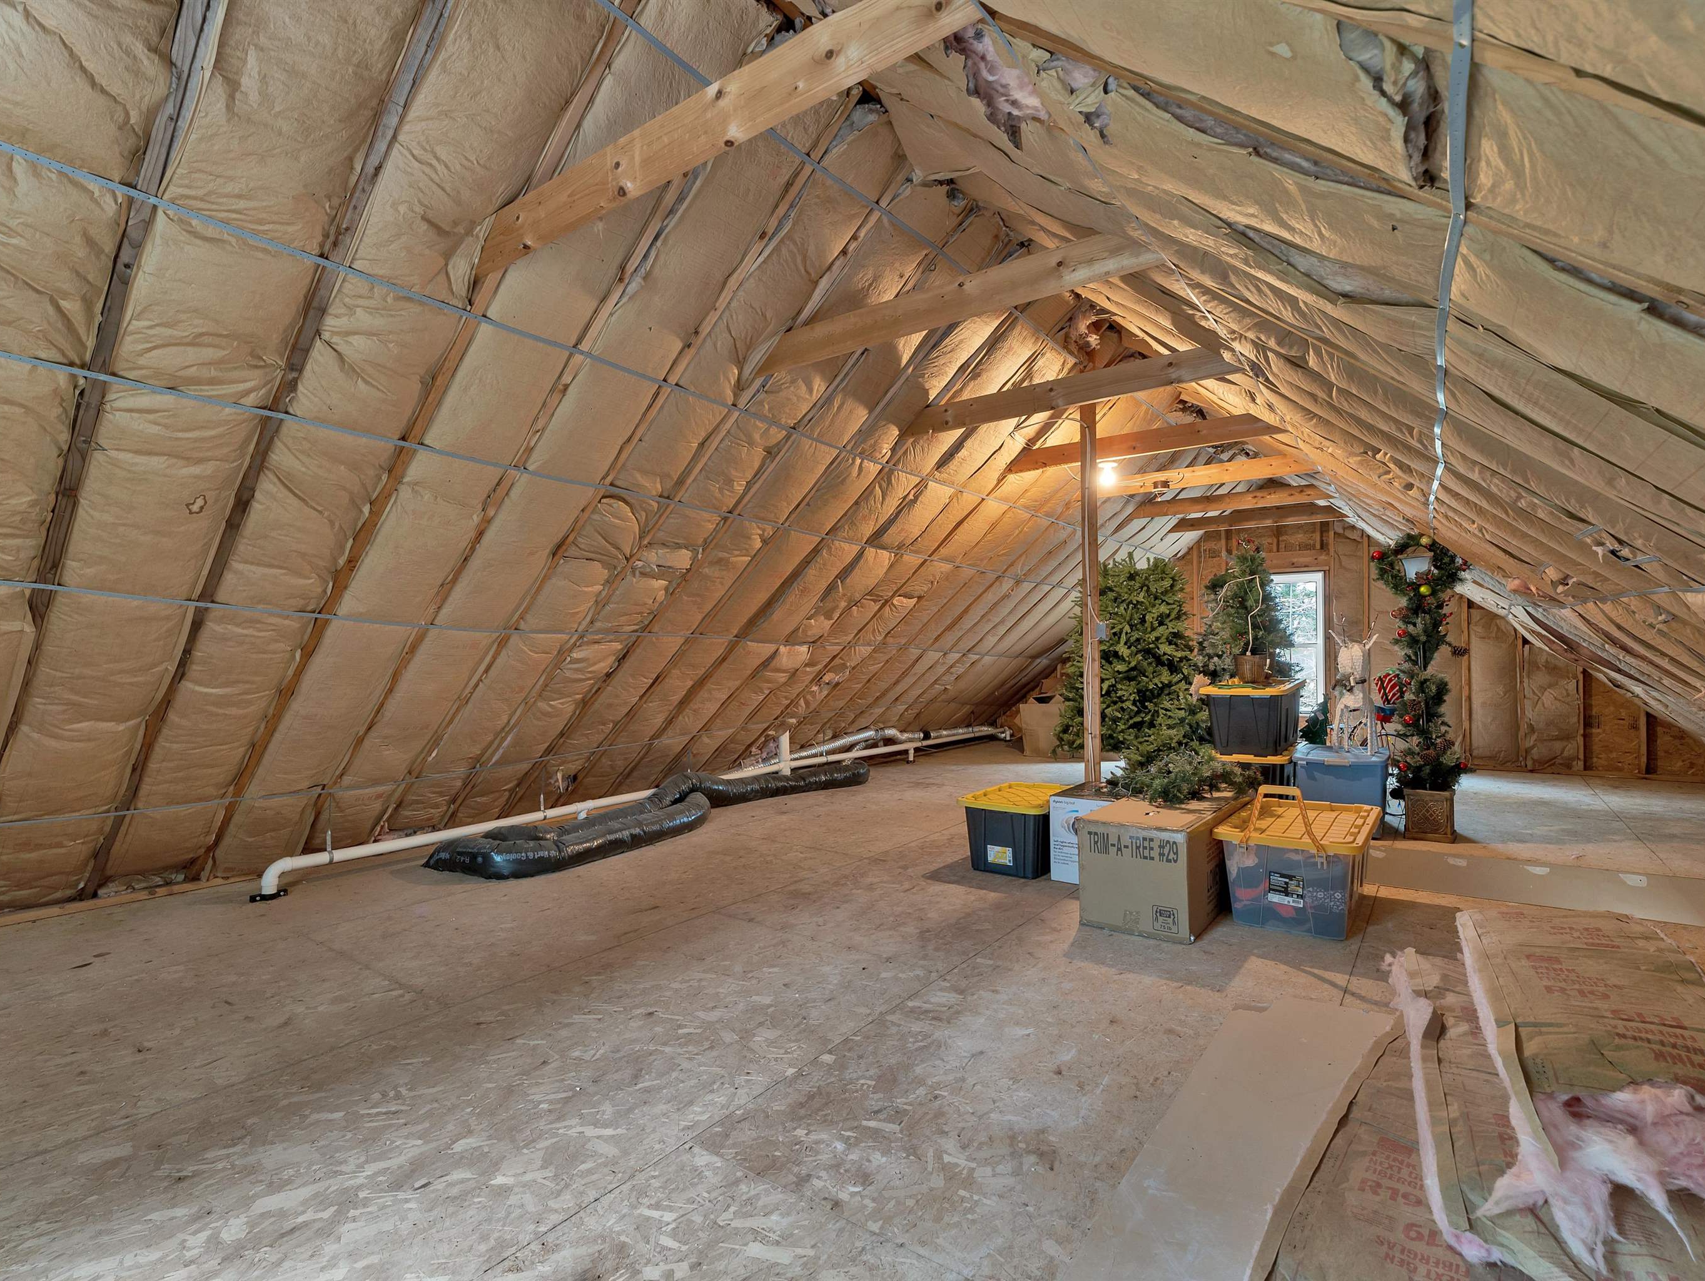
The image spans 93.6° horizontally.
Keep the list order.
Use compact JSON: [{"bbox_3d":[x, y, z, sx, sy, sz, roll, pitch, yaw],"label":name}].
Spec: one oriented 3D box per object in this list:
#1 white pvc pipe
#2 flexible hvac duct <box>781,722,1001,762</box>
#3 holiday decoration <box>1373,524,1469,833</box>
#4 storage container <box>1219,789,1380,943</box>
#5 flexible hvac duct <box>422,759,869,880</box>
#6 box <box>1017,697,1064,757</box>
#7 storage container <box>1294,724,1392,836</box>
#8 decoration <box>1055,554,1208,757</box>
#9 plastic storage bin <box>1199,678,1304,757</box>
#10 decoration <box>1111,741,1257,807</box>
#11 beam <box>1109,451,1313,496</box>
[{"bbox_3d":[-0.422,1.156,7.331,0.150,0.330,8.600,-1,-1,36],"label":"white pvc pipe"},{"bbox_3d":[0.673,1.110,9.070,0.300,0.290,4.600,-1,-1,36],"label":"flexible hvac duct"},{"bbox_3d":[3.720,0.283,5.229,0.530,1.970,0.450,-1,-1,36],"label":"holiday decoration"},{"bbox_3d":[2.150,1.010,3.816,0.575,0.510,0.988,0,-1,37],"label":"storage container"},{"bbox_3d":[-0.916,1.139,5.823,0.730,0.270,4.000,0,-1,37],"label":"flexible hvac duct"},{"bbox_3d":[2.349,1.024,9.514,0.550,0.660,0.500,-1,-1,36],"label":"box"},{"bbox_3d":[3.404,1.025,5.543,0.530,0.500,0.820,-1,-1,36],"label":"storage container"},{"bbox_3d":[2.577,0.252,7.388,1.400,2.120,1.380,-1,-1,36],"label":"decoration"},{"bbox_3d":[2.509,0.483,4.970,0.477,0.386,0.750,0,-1,37],"label":"plastic storage bin"},{"bbox_3d":[1.664,0.652,4.031,0.680,0.280,0.480,-1,-1,36],"label":"decoration"},{"bbox_3d":[2.521,-1.223,6.046,1.820,0.140,0.040,-1,-1,36],"label":"beam"}]

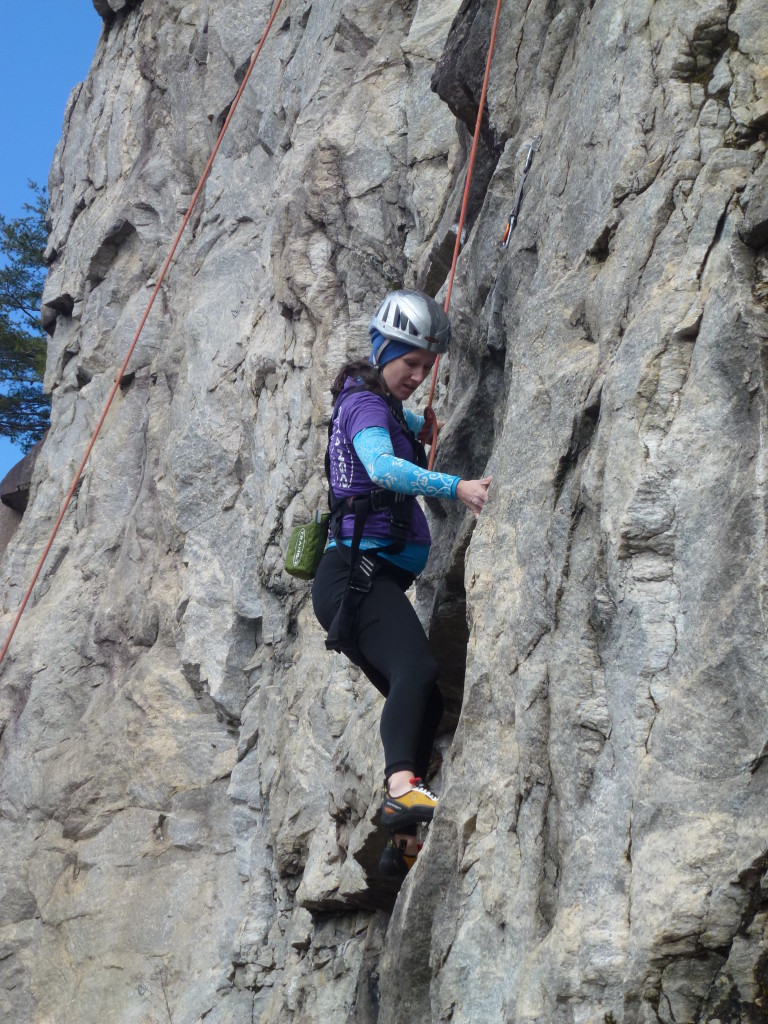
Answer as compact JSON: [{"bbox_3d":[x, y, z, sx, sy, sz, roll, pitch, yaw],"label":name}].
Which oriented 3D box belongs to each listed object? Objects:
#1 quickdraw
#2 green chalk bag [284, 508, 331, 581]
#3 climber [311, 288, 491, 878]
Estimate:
[{"bbox_3d":[0.377,-0.880,8.500,0.030,0.310,0.060,23,-18,-25],"label":"quickdraw"},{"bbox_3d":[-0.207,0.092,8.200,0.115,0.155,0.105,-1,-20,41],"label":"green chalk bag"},{"bbox_3d":[0.047,0.192,8.250,0.470,1.560,0.520,6,-17,-8],"label":"climber"}]

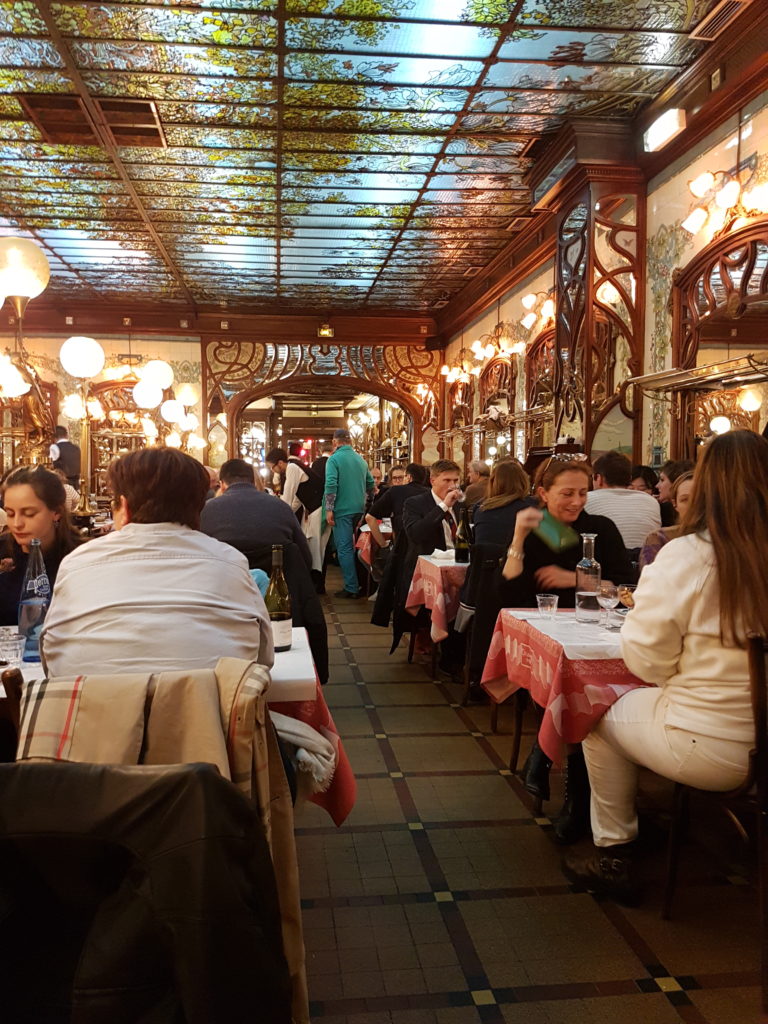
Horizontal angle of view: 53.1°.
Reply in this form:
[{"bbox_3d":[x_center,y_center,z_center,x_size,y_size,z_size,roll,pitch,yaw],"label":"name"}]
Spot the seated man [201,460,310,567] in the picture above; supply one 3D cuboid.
[{"bbox_3d":[-0.677,0.383,3.748,0.600,1.300,0.800,1,3,-8],"label":"seated man"}]

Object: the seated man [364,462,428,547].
[{"bbox_3d":[0.092,0.277,6.045,0.580,1.310,0.800,1,3,-14],"label":"seated man"}]

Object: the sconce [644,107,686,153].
[{"bbox_3d":[1.757,-2.378,4.800,0.090,0.110,0.330,0,3,-8],"label":"sconce"}]

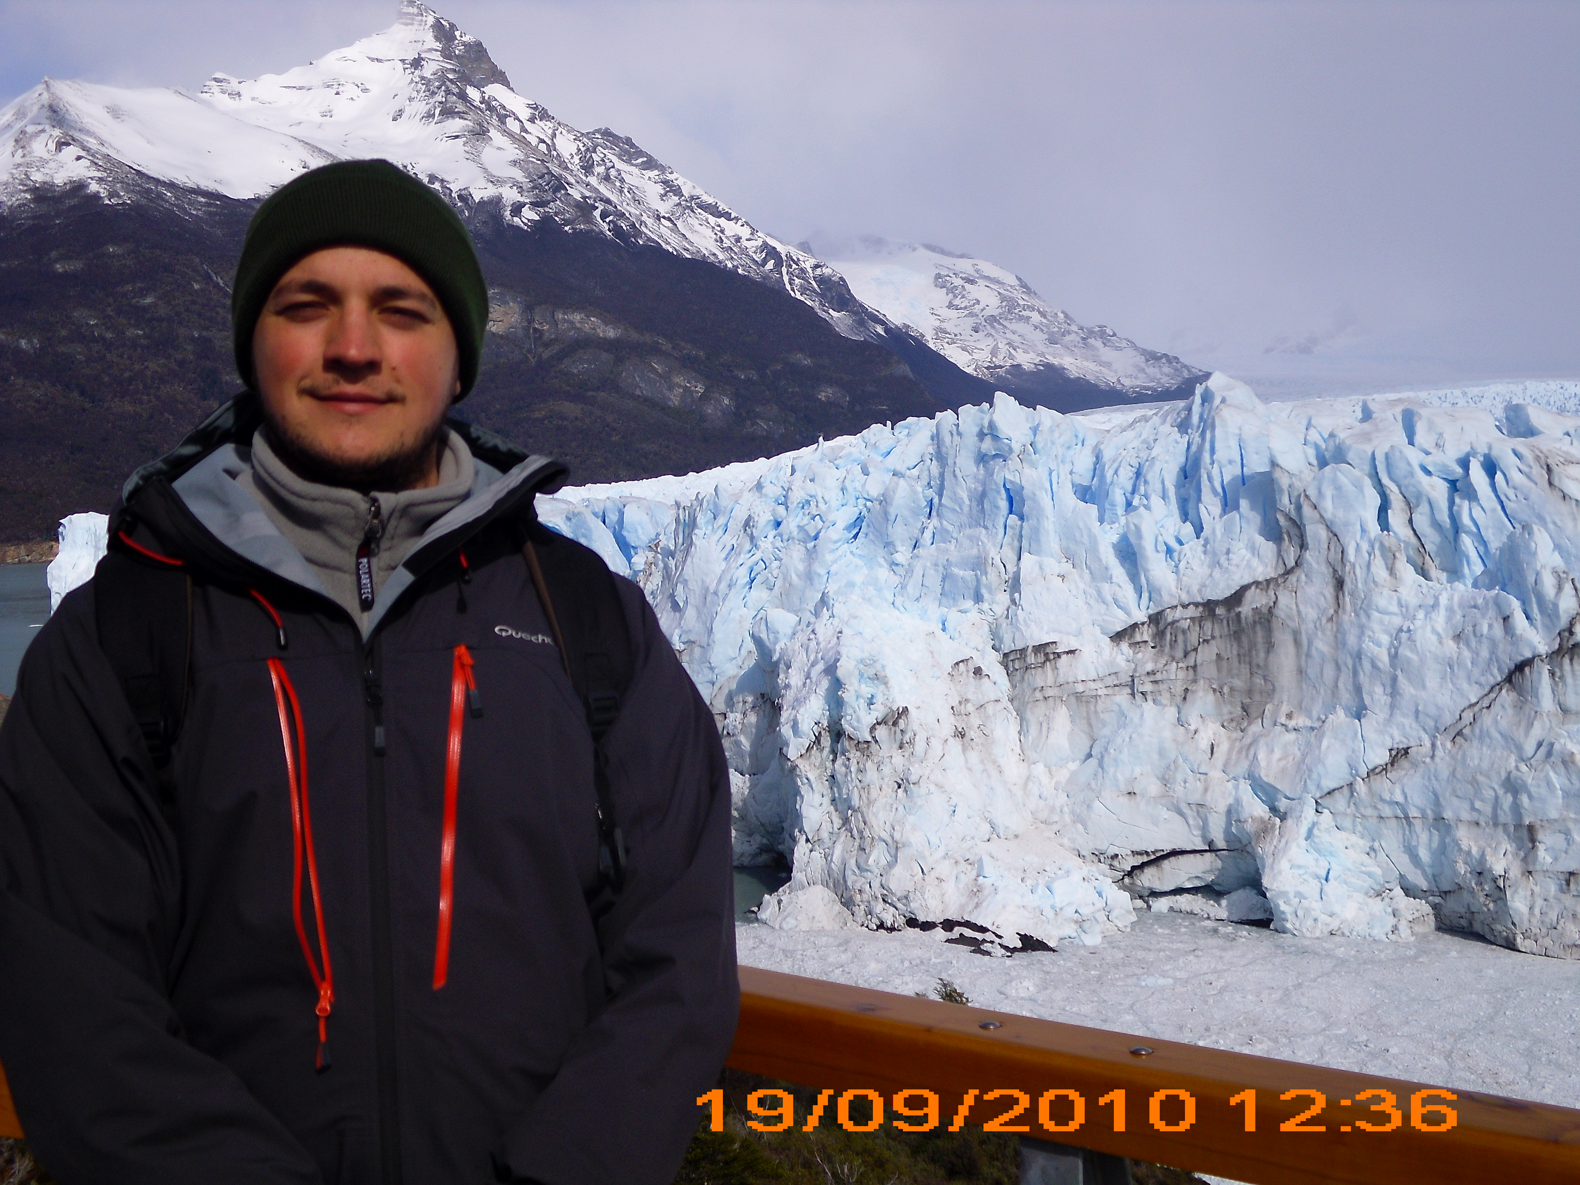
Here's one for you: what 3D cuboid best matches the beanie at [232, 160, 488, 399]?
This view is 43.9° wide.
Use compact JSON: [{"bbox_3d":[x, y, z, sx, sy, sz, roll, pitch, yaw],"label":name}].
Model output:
[{"bbox_3d":[-0.304,-0.213,1.385,0.178,0.178,0.218,-3,2,-9],"label":"beanie"}]

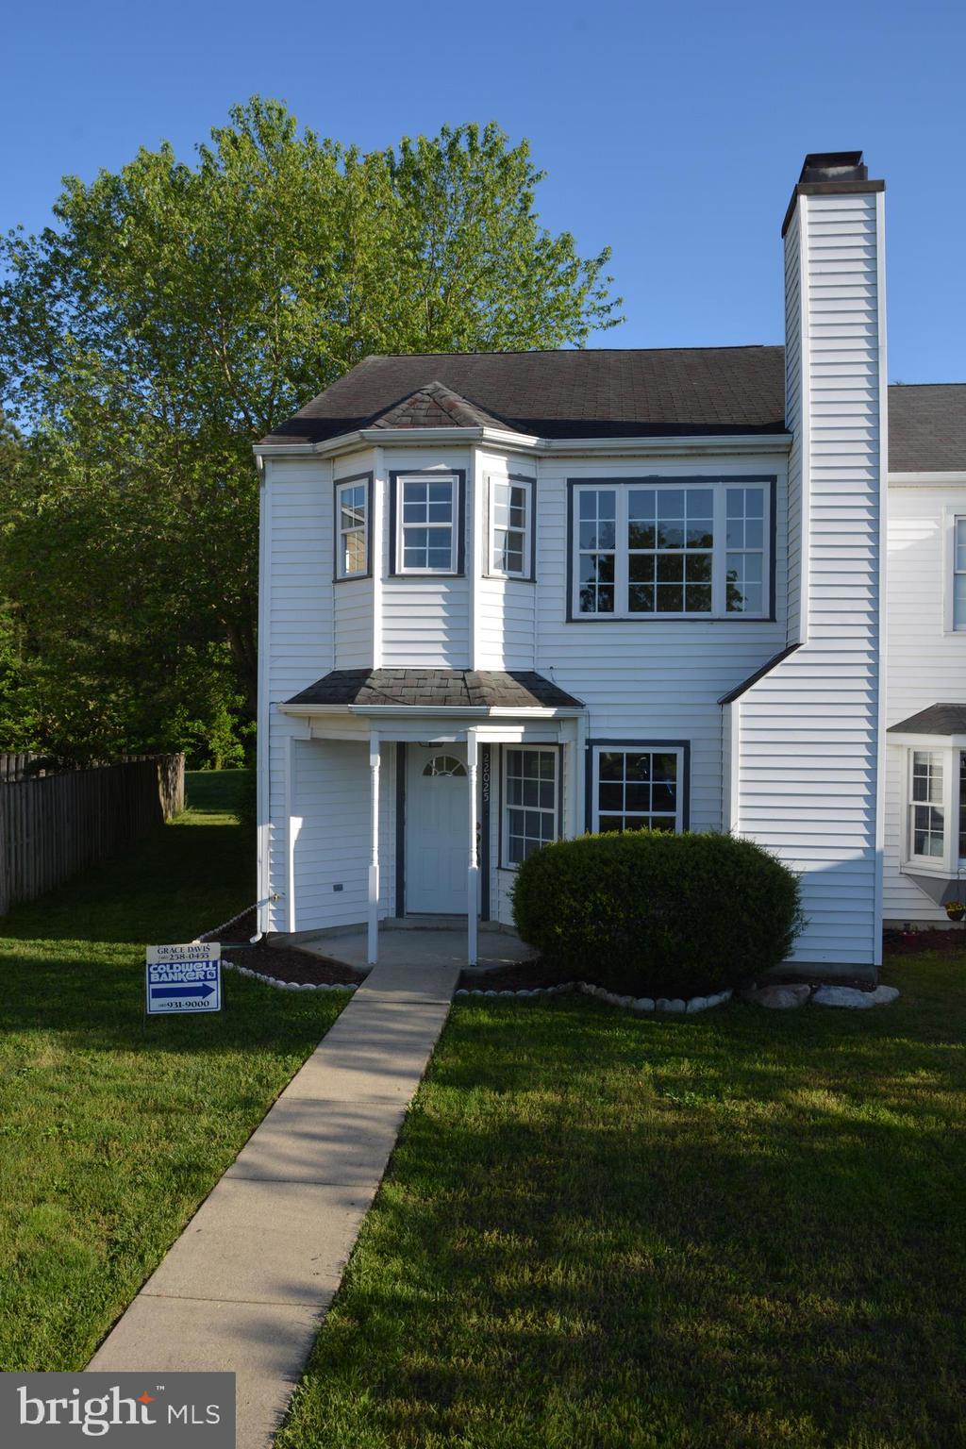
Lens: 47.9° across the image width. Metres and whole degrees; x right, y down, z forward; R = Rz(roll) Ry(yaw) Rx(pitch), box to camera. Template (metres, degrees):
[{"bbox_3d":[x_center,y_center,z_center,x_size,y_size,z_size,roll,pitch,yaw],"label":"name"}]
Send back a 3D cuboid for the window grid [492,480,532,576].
[{"bbox_3d":[0.297,-2.063,11.498,0.552,0.992,0.090,0,1,-39],"label":"window grid"}]

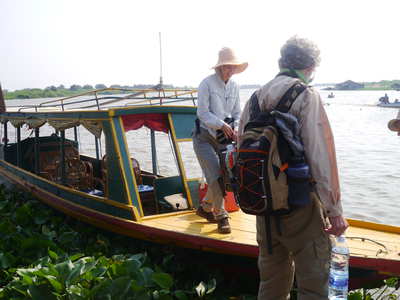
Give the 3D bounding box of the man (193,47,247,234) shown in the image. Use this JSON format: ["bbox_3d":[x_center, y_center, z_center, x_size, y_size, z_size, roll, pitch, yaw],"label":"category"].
[{"bbox_3d":[0.190,-0.080,4.230,0.540,1.700,0.520,-6,10,-39],"label":"man"}]

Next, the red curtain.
[{"bbox_3d":[-0.612,-0.291,5.100,0.680,0.220,0.070,-6,10,-39],"label":"red curtain"}]

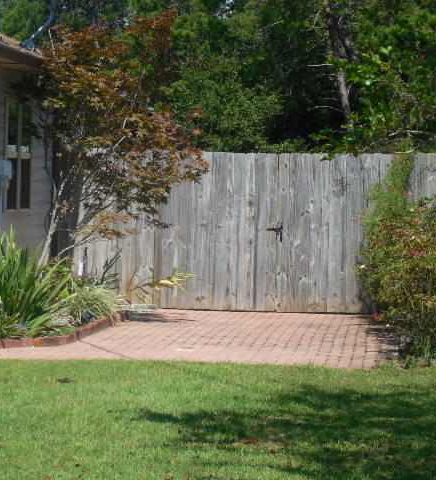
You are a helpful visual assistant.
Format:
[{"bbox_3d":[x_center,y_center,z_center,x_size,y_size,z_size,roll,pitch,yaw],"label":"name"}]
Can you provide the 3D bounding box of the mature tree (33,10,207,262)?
[{"bbox_3d":[-1.000,-0.750,22.300,1.750,3.050,1.700,1,2,4],"label":"mature tree"}]

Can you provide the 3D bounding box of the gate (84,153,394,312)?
[{"bbox_3d":[0.270,-0.085,25.100,3.450,1.820,0.150,1,2,4],"label":"gate"}]

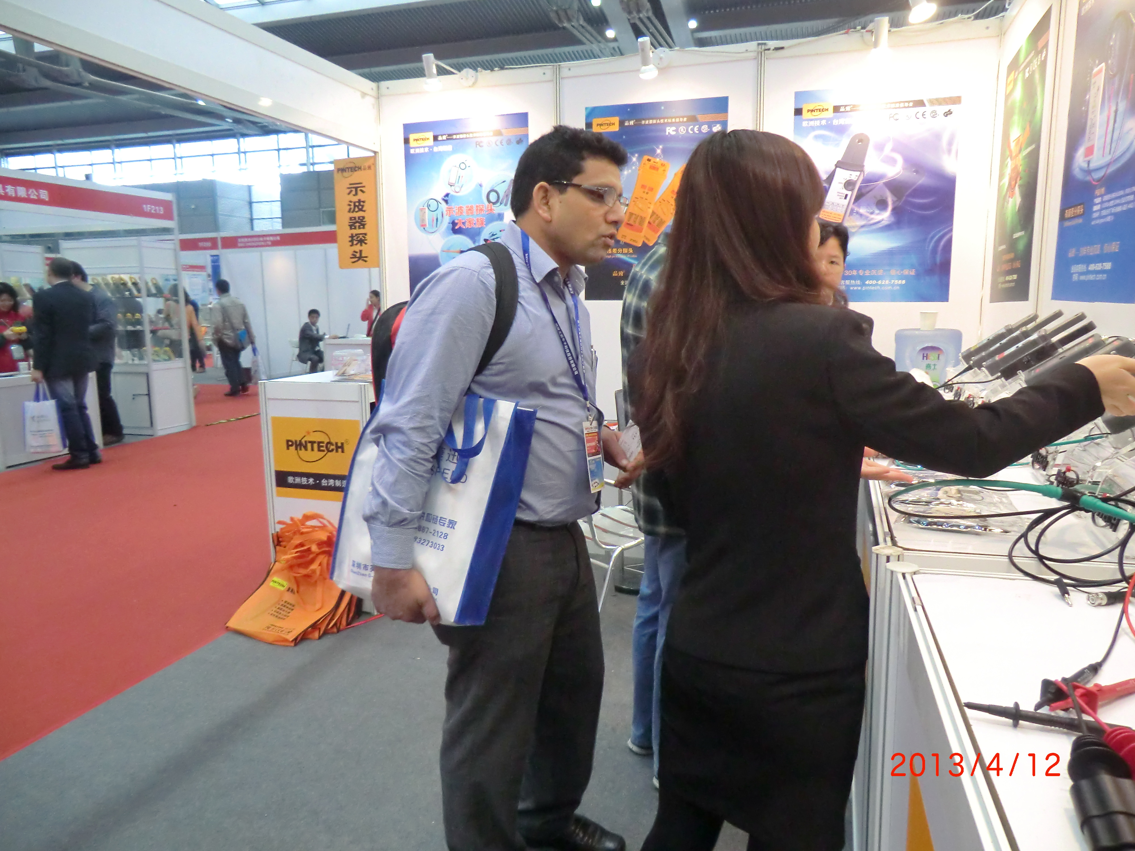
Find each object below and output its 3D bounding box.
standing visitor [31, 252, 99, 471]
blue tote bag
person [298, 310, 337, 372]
[{"bbox_3d":[-4.140,-0.516,6.524,0.360,1.720,0.530,2,9,17],"label":"standing visitor"},{"bbox_3d":[-0.256,0.133,1.493,0.310,0.400,0.090,10,-8,30],"label":"blue tote bag"},{"bbox_3d":[-4.258,-1.346,13.388,0.680,1.260,0.490,4,10,28],"label":"person"}]

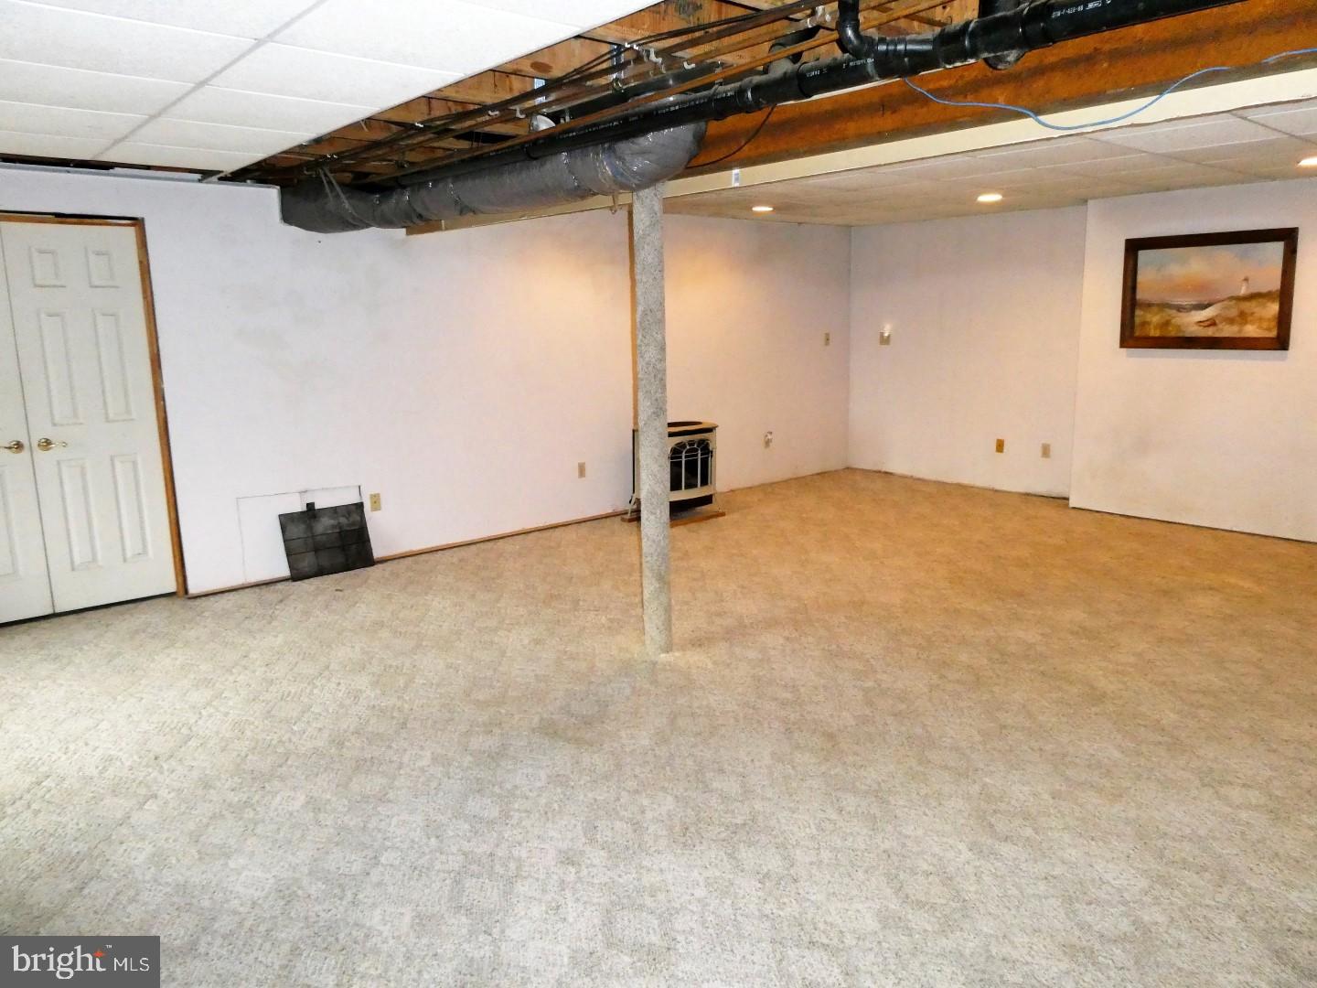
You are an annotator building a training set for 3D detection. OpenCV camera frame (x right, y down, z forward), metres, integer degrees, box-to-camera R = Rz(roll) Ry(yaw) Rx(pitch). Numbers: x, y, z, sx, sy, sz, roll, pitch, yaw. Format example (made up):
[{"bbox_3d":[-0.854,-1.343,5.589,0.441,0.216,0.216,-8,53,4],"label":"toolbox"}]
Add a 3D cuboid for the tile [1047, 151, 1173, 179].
[{"bbox_3d":[2.509,-1.793,4.965,0.605,0.020,0.605,-11,15,-39],"label":"tile"}]

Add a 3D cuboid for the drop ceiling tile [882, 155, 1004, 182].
[{"bbox_3d":[1.650,-1.788,5.017,0.605,0.020,0.605,-11,15,-39],"label":"drop ceiling tile"}]

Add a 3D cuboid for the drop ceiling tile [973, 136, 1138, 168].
[{"bbox_3d":[2.039,-1.704,4.571,0.605,0.020,0.605,-11,15,-39],"label":"drop ceiling tile"}]

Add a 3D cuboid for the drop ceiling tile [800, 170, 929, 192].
[{"bbox_3d":[1.262,-1.873,5.462,0.605,0.020,0.605,-11,15,-39],"label":"drop ceiling tile"}]

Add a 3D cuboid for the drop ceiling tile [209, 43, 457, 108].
[{"bbox_3d":[-1.012,-1.298,2.843,0.605,0.020,0.605,-11,15,-39],"label":"drop ceiling tile"}]

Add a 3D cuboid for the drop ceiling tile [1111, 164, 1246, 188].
[{"bbox_3d":[2.979,-1.882,5.358,0.605,0.020,0.605,-11,15,-39],"label":"drop ceiling tile"}]

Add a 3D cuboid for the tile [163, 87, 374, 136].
[{"bbox_3d":[-1.407,-1.383,3.296,0.605,0.020,0.605,-11,15,-39],"label":"tile"}]

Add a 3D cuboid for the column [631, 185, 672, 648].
[{"bbox_3d":[-0.021,-0.295,4.115,0.122,2.130,0.122,-11,15,-39],"label":"column"}]

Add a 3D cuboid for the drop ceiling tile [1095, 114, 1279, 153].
[{"bbox_3d":[2.427,-1.620,4.126,0.605,0.020,0.605,-11,15,-39],"label":"drop ceiling tile"}]

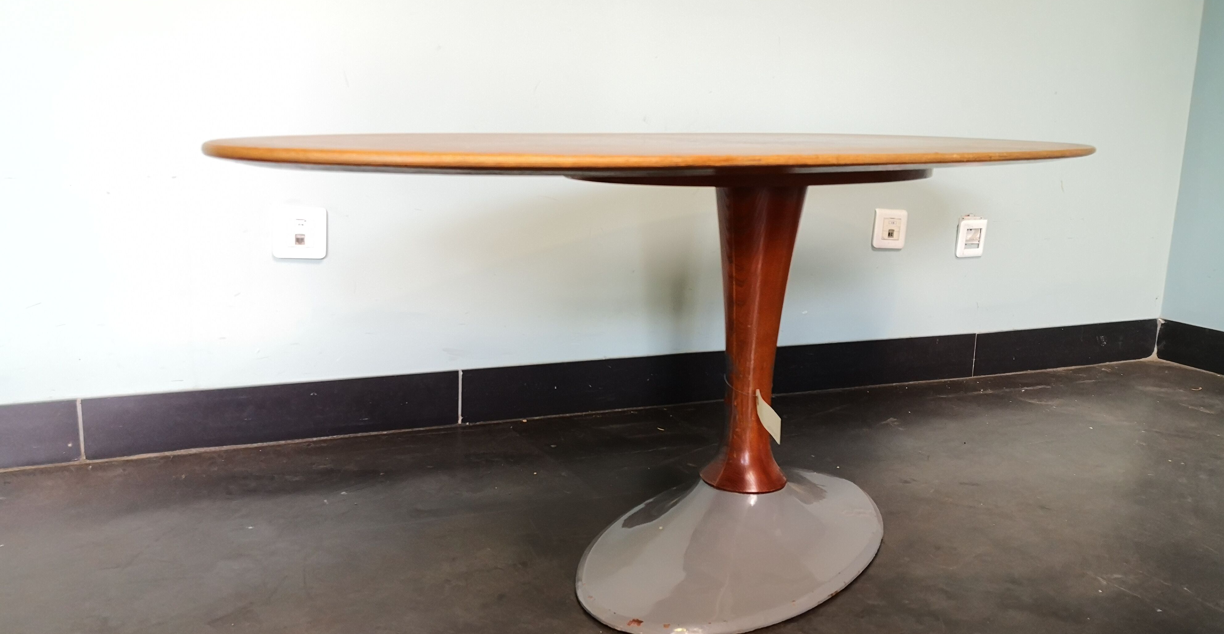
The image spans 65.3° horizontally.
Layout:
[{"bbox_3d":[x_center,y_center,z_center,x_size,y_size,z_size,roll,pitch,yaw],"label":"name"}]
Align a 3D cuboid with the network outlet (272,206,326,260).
[{"bbox_3d":[-0.507,-0.138,1.550,0.082,0.082,0.011,-3,12,-23],"label":"network outlet"}]

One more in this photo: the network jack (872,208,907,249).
[{"bbox_3d":[0.582,-0.186,2.011,0.082,0.082,0.011,-3,12,-23],"label":"network jack"}]

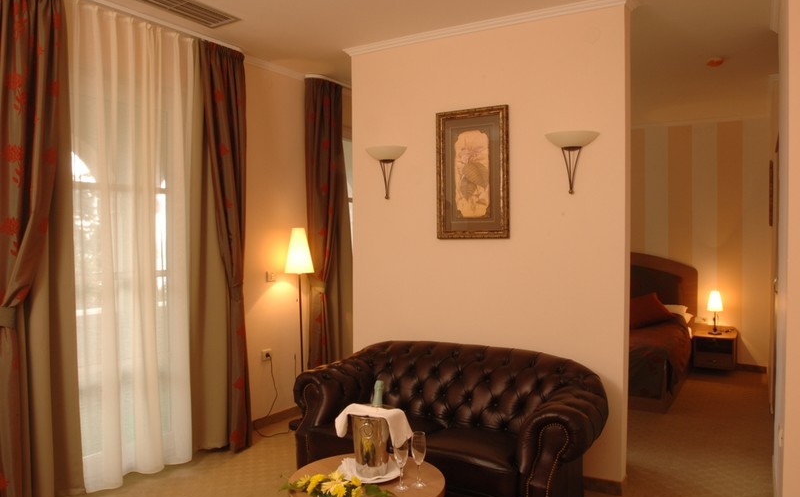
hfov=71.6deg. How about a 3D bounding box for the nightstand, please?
[{"bbox_3d":[3.417,1.071,6.000,0.420,0.390,0.400,1,2,29],"label":"nightstand"}]

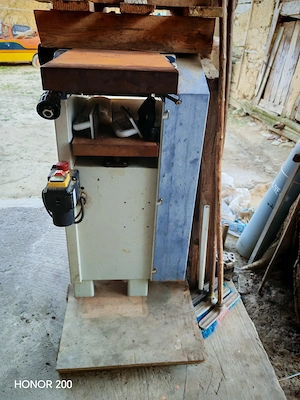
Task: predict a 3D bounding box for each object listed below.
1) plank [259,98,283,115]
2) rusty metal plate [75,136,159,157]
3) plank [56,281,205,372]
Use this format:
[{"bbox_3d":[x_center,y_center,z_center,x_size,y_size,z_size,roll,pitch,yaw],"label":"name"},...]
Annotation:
[{"bbox_3d":[2.253,-1.751,5.819,0.040,0.125,0.702,-6,31,-15],"label":"plank"},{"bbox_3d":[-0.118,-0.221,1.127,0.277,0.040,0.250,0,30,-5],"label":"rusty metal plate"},{"bbox_3d":[-0.077,0.486,1.259,0.525,0.021,0.393,0,30,-6],"label":"plank"}]

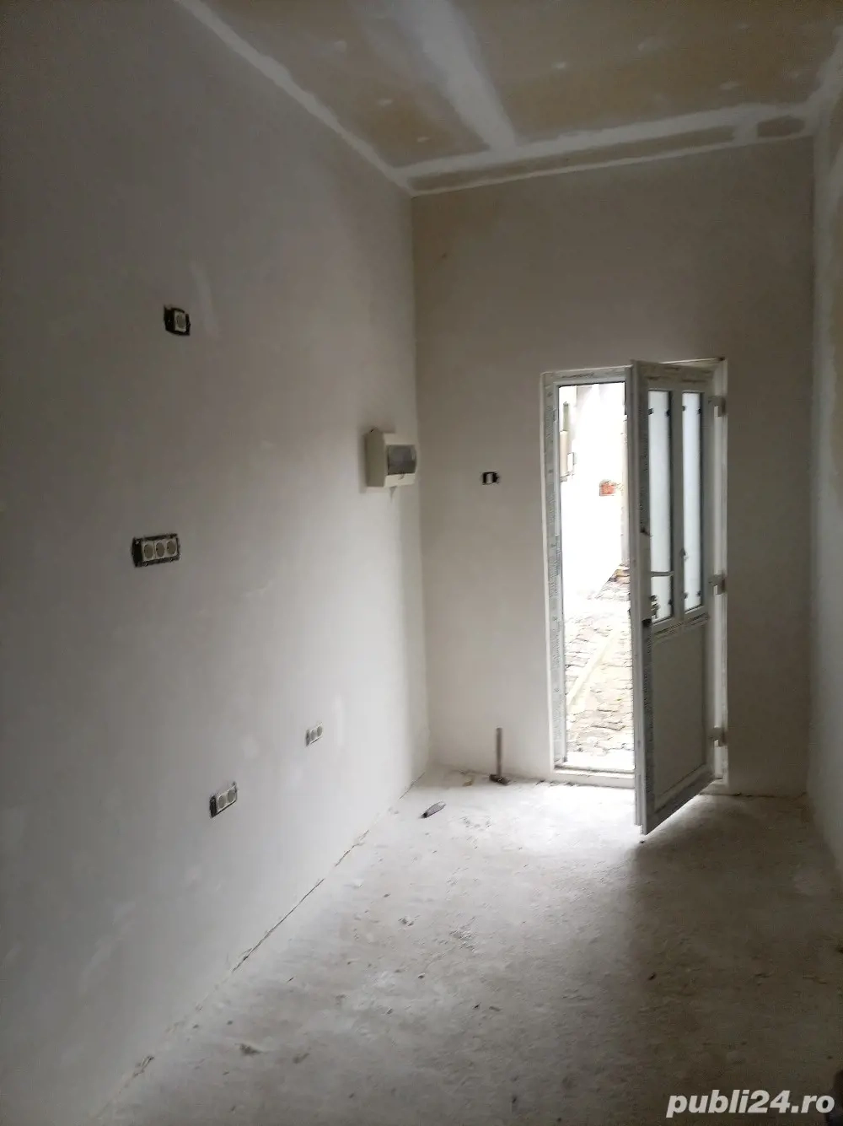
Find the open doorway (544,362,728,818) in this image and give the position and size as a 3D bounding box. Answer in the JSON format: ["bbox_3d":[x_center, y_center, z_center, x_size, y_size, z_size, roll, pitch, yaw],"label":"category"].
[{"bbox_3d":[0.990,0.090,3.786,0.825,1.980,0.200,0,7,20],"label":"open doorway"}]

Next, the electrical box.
[{"bbox_3d":[-0.133,-0.455,3.610,0.099,0.224,0.338,0,7,20],"label":"electrical box"}]

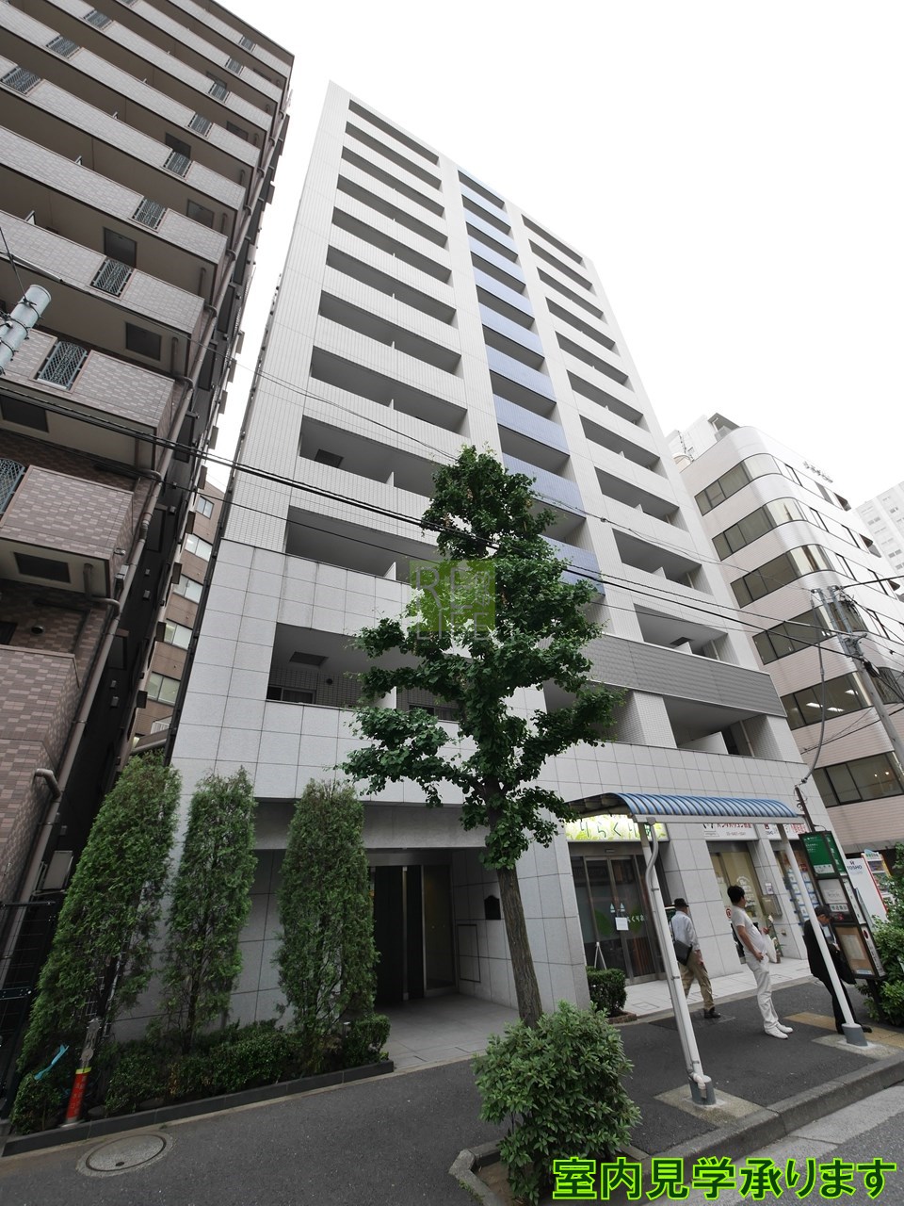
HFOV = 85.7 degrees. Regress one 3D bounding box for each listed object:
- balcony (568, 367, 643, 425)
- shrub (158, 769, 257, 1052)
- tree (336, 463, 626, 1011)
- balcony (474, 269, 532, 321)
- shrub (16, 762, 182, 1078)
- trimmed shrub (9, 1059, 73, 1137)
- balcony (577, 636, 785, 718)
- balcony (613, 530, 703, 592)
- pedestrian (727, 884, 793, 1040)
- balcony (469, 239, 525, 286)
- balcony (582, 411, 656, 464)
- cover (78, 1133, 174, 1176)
[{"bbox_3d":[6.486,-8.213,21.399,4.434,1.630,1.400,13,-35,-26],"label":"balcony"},{"bbox_3d":[-3.032,3.841,6.185,0.900,3.360,0.820,13,-35,-26],"label":"shrub"},{"bbox_3d":[0.437,0.913,5.865,3.200,8.100,3.200,13,-35,-26],"label":"tree"},{"bbox_3d":[1.960,-13.100,21.585,2.999,1.605,1.400,13,-35,-26],"label":"balcony"},{"bbox_3d":[-4.013,3.582,5.844,1.000,3.420,0.920,13,-35,-26],"label":"shrub"},{"bbox_3d":[-4.038,4.890,4.826,0.430,0.450,0.430,13,-35,-26],"label":"trimmed shrub"},{"bbox_3d":[6.172,2.276,14.368,10.100,1.500,1.150,13,-35,-26],"label":"balcony"},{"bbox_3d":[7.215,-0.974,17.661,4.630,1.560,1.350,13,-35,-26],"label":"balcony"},{"bbox_3d":[4.397,5.047,7.021,0.520,1.700,0.480,23,-40,-38],"label":"pedestrian"},{"bbox_3d":[1.874,-15.740,23.174,3.050,1.580,1.150,13,-35,-26],"label":"balcony"},{"bbox_3d":[6.746,-6.113,20.164,4.500,1.500,1.150,13,-35,-26],"label":"balcony"},{"bbox_3d":[-2.974,5.034,4.464,0.790,0.040,0.800,13,-35,-26],"label":"cover"}]

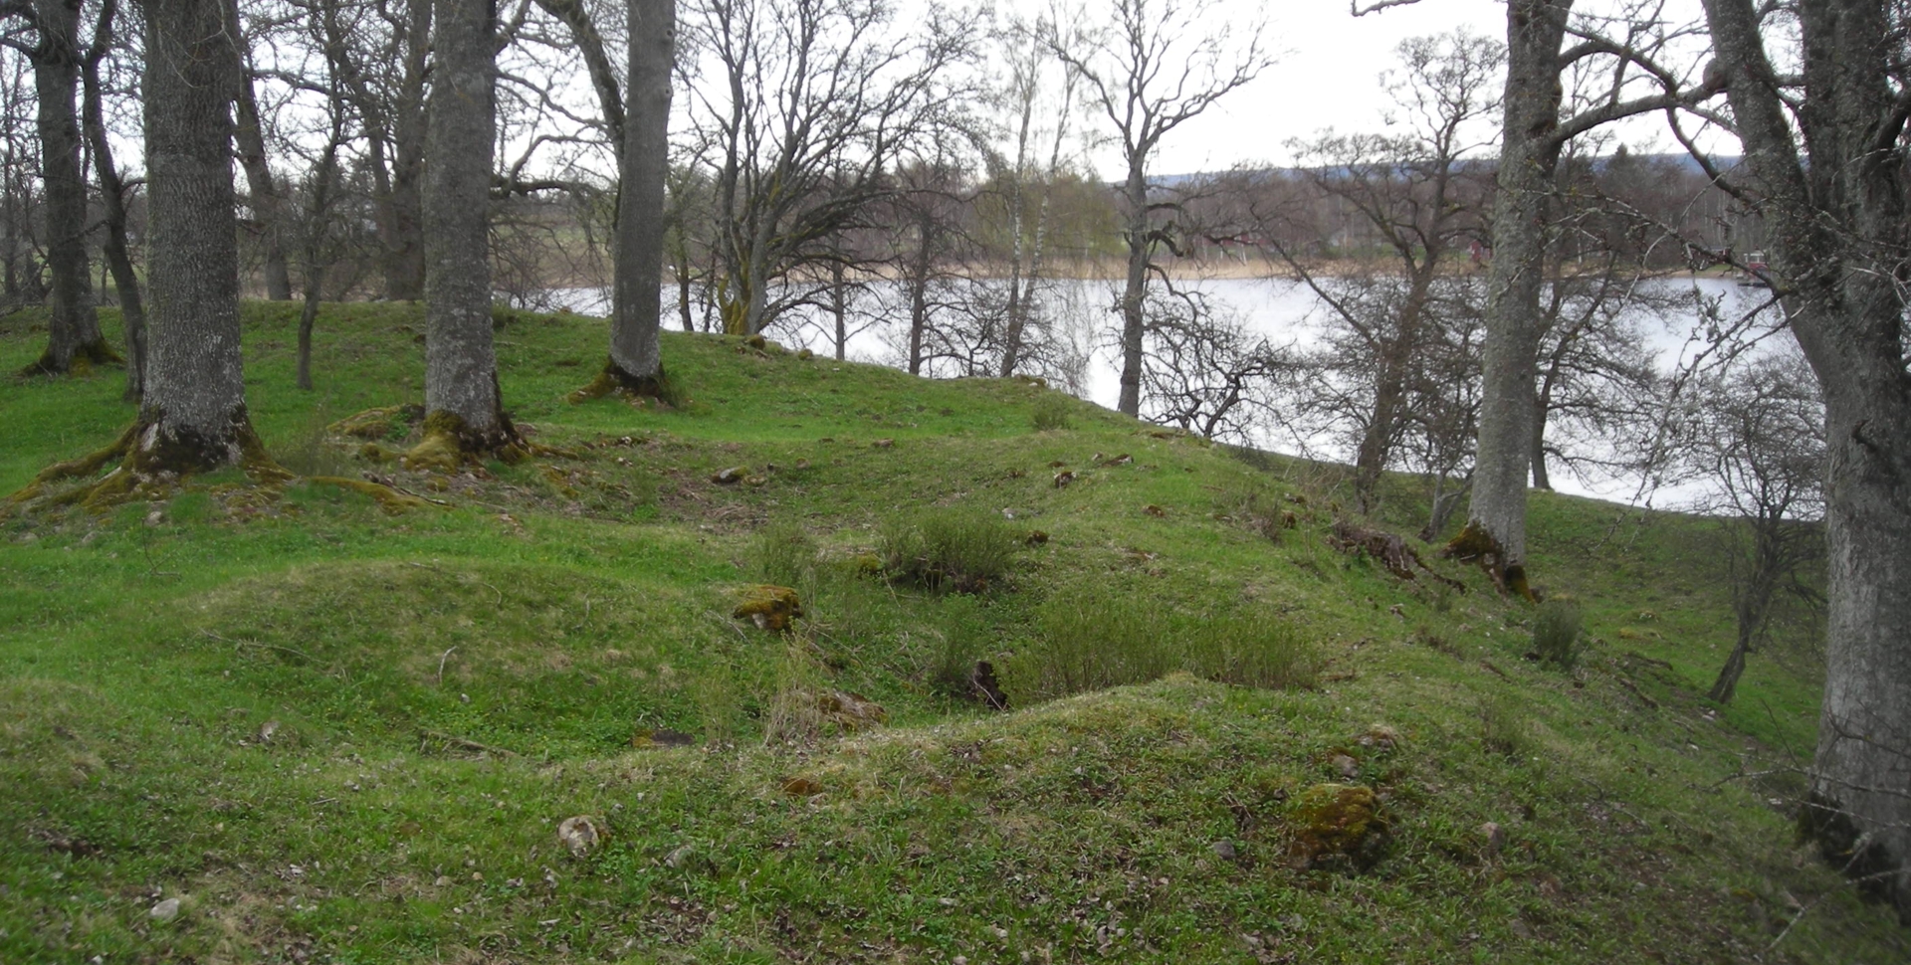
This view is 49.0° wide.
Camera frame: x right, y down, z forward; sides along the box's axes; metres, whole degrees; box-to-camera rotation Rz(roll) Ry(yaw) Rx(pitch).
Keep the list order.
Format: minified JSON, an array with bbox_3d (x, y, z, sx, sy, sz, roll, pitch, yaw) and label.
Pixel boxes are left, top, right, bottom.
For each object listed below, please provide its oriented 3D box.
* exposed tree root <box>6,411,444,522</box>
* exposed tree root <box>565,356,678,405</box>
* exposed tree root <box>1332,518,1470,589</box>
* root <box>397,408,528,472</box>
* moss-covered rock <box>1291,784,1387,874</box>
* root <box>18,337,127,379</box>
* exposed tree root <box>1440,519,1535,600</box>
[{"bbox_3d":[-5.241,-0.114,15.200,2.950,0.550,2.000,0,7,0],"label":"exposed tree root"},{"bbox_3d":[-3.627,-1.103,22.800,1.170,0.450,1.000,0,7,0],"label":"exposed tree root"},{"bbox_3d":[3.328,0.540,15.800,1.030,0.480,0.650,0,7,0],"label":"exposed tree root"},{"bbox_3d":[-3.928,-0.329,16.800,1.020,0.470,0.900,0,7,0],"label":"root"},{"bbox_3d":[1.148,1.033,6.300,0.300,0.250,0.280,0,7,0],"label":"moss-covered rock"},{"bbox_3d":[-11.301,-1.593,26.800,1.250,0.470,1.000,0,7,0],"label":"root"},{"bbox_3d":[4.237,0.612,16.700,0.760,0.580,0.700,0,7,0],"label":"exposed tree root"}]

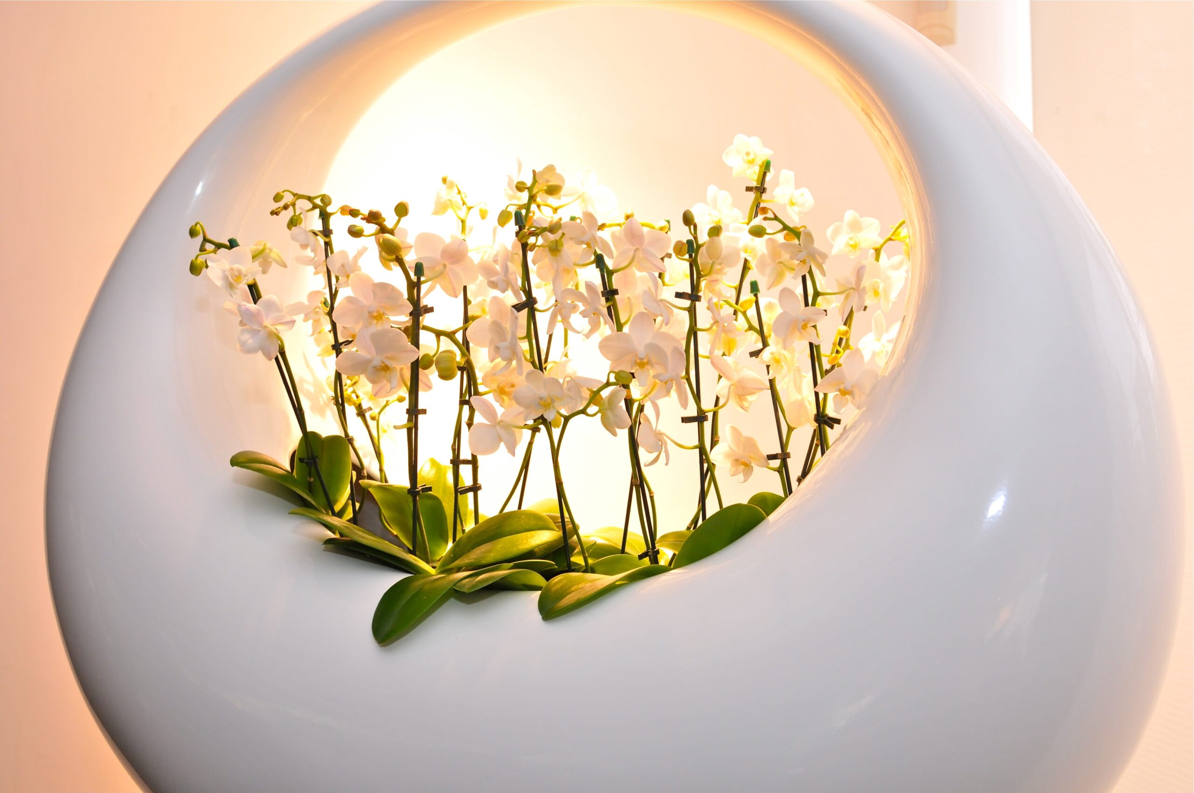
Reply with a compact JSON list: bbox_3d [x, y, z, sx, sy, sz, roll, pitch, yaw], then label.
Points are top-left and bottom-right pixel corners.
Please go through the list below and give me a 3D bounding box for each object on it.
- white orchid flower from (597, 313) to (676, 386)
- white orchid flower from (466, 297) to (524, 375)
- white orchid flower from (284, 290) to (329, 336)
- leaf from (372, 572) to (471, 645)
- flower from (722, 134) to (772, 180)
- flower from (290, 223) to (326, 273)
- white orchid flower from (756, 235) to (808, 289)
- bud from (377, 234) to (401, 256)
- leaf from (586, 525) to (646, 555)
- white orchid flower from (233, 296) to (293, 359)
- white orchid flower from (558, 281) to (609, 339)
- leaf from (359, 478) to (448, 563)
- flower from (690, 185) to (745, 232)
[{"bbox_3d":[0.032,-0.037,0.950,0.064,0.059,0.028,1,7,-2],"label":"white orchid flower"},{"bbox_3d":[-0.082,-0.049,0.970,0.029,0.061,0.052,-7,5,-34],"label":"white orchid flower"},{"bbox_3d":[-0.290,-0.084,1.200,0.050,0.048,0.027,-1,12,6],"label":"white orchid flower"},{"bbox_3d":[-0.136,0.164,0.930,0.040,0.025,0.108,0,21,37],"label":"leaf"},{"bbox_3d":[0.144,-0.229,1.140,0.048,0.045,0.025,1,6,-5],"label":"flower"},{"bbox_3d":[-0.254,-0.130,1.050,0.028,0.044,0.045,-7,-5,30],"label":"flower"},{"bbox_3d":[0.158,-0.114,1.030,0.045,0.045,0.023,-1,0,-18],"label":"white orchid flower"},{"bbox_3d":[-0.184,-0.135,1.060,0.018,0.021,0.018,-36,12,-8],"label":"bud"},{"bbox_3d":[0.016,0.127,1.050,0.056,0.026,0.050,-1,2,0],"label":"leaf"},{"bbox_3d":[-0.322,-0.066,1.150,0.057,0.061,0.028,-3,1,-24],"label":"white orchid flower"},{"bbox_3d":[-0.014,-0.083,1.130,0.058,0.055,0.033,-5,8,39],"label":"white orchid flower"},{"bbox_3d":[-0.162,0.104,1.000,0.073,0.069,0.035,1,-9,-15],"label":"leaf"},{"bbox_3d":[0.129,-0.200,1.280,0.057,0.053,0.026,-2,7,-9],"label":"flower"}]

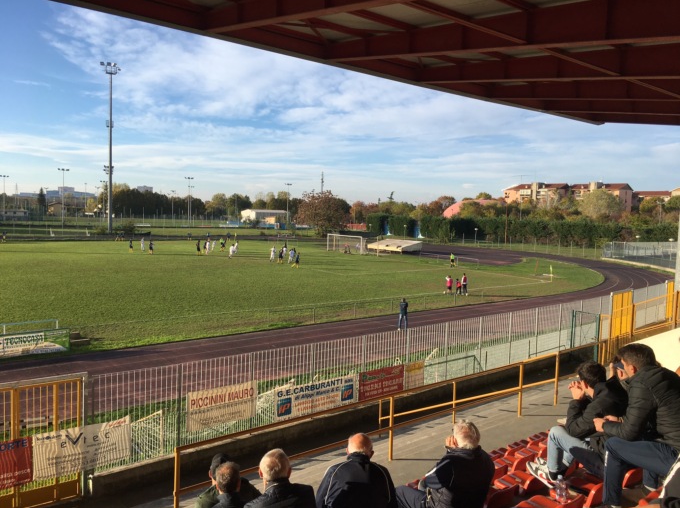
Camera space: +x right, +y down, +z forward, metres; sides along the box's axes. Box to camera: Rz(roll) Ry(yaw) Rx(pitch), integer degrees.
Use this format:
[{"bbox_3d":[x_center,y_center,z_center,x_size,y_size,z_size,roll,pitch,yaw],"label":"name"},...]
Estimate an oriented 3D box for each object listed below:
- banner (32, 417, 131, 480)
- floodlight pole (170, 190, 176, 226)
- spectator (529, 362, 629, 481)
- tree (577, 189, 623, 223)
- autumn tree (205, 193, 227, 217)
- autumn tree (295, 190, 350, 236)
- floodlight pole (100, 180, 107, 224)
[{"bbox_3d":[-5.872,4.424,13.089,2.094,1.020,0.040,-2,7,-38],"label":"banner"},{"bbox_3d":[-45.981,-13.058,157.254,1.400,9.167,0.600,-2,7,-38],"label":"floodlight pole"},{"bbox_3d":[1.993,1.433,4.737,0.580,1.100,0.850,-2,7,-42],"label":"spectator"},{"bbox_3d":[73.403,-11.175,159.381,11.986,13.667,11.121,2,5,0],"label":"tree"},{"bbox_3d":[-45.941,-17.950,212.280,8.512,9.137,8.064,2,5,0],"label":"autumn tree"},{"bbox_3d":[-3.578,-8.663,121.806,11.655,9.776,11.055,2,5,0],"label":"autumn tree"},{"bbox_3d":[-61.992,-13.825,149.640,1.700,10.888,0.600,-2,7,-38],"label":"floodlight pole"}]

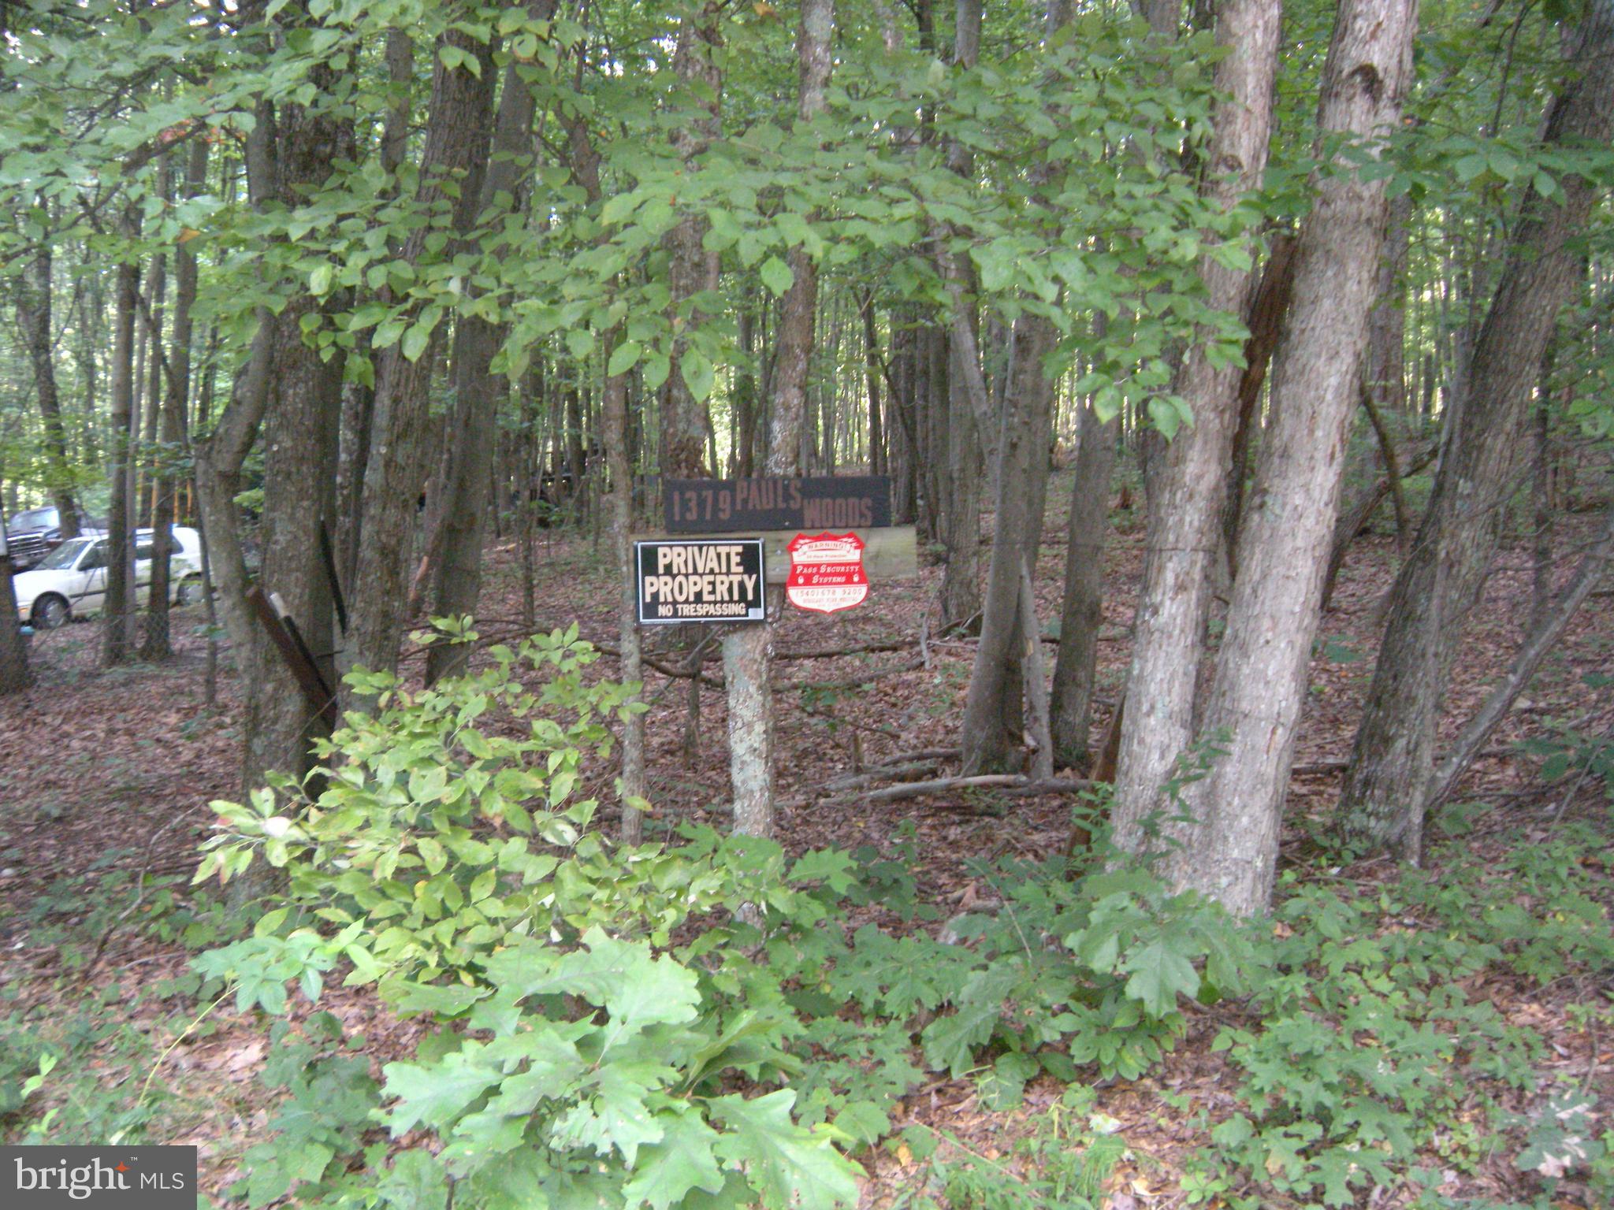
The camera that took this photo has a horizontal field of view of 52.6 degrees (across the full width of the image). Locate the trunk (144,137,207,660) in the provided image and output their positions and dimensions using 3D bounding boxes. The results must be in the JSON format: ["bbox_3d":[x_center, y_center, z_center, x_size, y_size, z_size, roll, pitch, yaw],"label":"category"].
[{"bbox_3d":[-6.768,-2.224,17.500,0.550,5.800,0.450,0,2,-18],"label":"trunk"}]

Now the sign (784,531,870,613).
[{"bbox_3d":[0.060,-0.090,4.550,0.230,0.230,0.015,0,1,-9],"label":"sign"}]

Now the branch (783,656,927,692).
[{"bbox_3d":[0.307,0.455,10.600,1.250,0.100,0.150,-1,2,-34],"label":"branch"}]

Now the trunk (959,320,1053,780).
[{"bbox_3d":[0.900,-0.292,7.350,0.400,2.150,0.360,0,1,0],"label":"trunk"}]

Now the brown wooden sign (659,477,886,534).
[{"bbox_3d":[-0.084,-0.280,4.550,0.635,0.147,0.025,0,1,-10],"label":"brown wooden sign"}]

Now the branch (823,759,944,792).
[{"bbox_3d":[0.332,0.743,7.100,0.720,0.090,0.120,-1,2,-34],"label":"branch"}]

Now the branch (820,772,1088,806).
[{"bbox_3d":[0.618,0.764,6.750,1.220,0.100,0.160,0,2,-19],"label":"branch"}]

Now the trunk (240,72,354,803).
[{"bbox_3d":[-1.532,-0.479,4.900,0.330,2.300,0.310,0,1,-12],"label":"trunk"}]

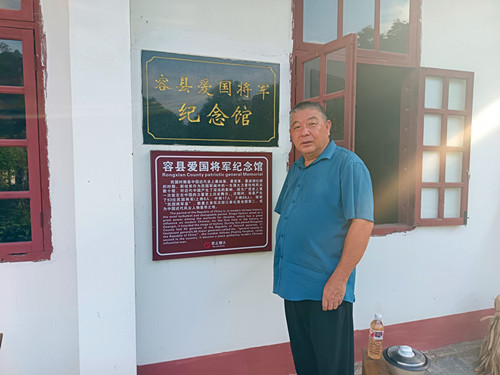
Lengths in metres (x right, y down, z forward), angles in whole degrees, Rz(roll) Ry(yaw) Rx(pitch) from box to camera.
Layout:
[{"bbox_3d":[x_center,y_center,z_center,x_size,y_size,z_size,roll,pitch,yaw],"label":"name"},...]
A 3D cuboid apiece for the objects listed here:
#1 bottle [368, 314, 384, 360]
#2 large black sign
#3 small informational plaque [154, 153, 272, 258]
[{"bbox_3d":[0.637,0.745,1.748,0.067,0.214,0.067,-1,4,-17],"label":"bottle"},{"bbox_3d":[-0.203,-0.488,1.990,0.788,0.496,0.028,-1,4,-17],"label":"large black sign"},{"bbox_3d":[-0.204,0.097,2.020,0.707,0.604,0.028,-1,4,-17],"label":"small informational plaque"}]

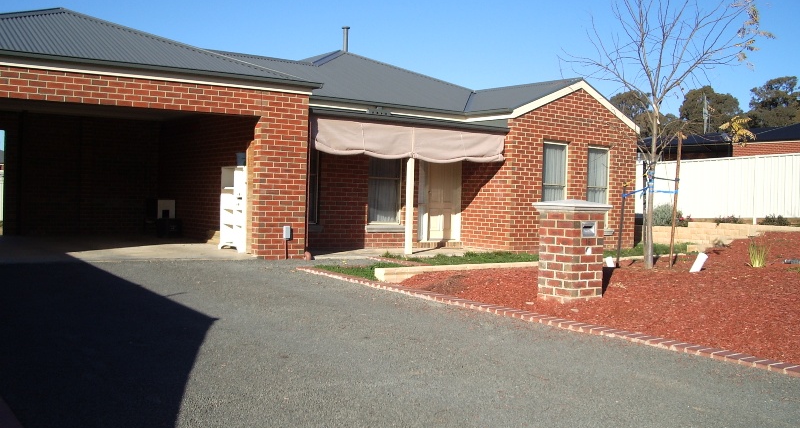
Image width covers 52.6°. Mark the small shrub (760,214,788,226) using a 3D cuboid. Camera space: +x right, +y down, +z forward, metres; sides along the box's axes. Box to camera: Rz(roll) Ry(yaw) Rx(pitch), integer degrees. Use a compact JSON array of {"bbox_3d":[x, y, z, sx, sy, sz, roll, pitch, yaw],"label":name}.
[{"bbox_3d":[10.093,0.191,21.800,0.760,0.370,0.620,1,1,0],"label":"small shrub"}]

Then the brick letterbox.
[{"bbox_3d":[1.782,0.384,8.437,0.590,1.060,0.590,1,1,-36],"label":"brick letterbox"}]

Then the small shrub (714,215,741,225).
[{"bbox_3d":[9.150,0.170,22.600,0.720,0.330,0.580,1,1,0],"label":"small shrub"}]

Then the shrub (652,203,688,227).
[{"bbox_3d":[7.944,0.038,23.800,1.050,0.760,0.920,1,1,0],"label":"shrub"}]

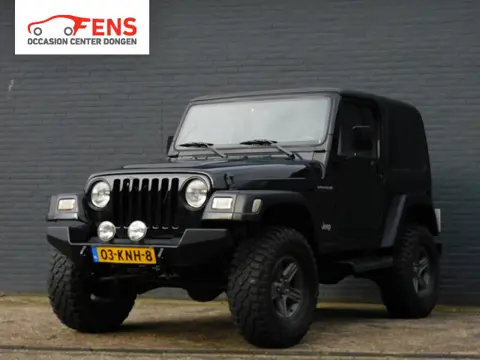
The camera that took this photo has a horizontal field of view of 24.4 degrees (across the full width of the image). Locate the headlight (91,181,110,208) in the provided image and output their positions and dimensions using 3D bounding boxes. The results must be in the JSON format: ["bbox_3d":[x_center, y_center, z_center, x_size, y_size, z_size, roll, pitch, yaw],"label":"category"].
[{"bbox_3d":[-0.969,0.105,7.918,0.190,0.190,0.100,0,-2,31],"label":"headlight"}]

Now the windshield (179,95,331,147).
[{"bbox_3d":[0.104,-0.448,8.902,1.370,0.471,0.080,0,-29,31],"label":"windshield"}]

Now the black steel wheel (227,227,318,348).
[{"bbox_3d":[0.233,0.716,7.516,0.270,0.810,0.810,-1,-2,31],"label":"black steel wheel"}]

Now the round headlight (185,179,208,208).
[{"bbox_3d":[-0.276,0.099,7.495,0.190,0.190,0.100,0,-2,31],"label":"round headlight"}]

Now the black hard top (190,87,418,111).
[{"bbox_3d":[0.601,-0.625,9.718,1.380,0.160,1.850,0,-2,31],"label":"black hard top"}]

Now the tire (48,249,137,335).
[{"bbox_3d":[-1.093,0.736,8.313,0.270,0.810,0.810,-1,-2,31],"label":"tire"}]

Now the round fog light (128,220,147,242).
[{"bbox_3d":[-0.690,0.347,7.484,0.145,0.145,0.090,0,-2,31],"label":"round fog light"}]

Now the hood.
[{"bbox_3d":[-0.316,-0.052,8.123,1.380,0.270,1.270,-1,-2,31],"label":"hood"}]

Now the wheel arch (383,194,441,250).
[{"bbox_3d":[1.461,0.350,9.574,0.165,0.430,1.030,-1,-2,31],"label":"wheel arch"}]

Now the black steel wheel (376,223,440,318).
[{"bbox_3d":[1.470,0.791,9.636,0.265,0.816,0.816,0,-2,31],"label":"black steel wheel"}]

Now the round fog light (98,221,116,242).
[{"bbox_3d":[-0.891,0.346,7.452,0.145,0.150,0.090,-1,-2,31],"label":"round fog light"}]

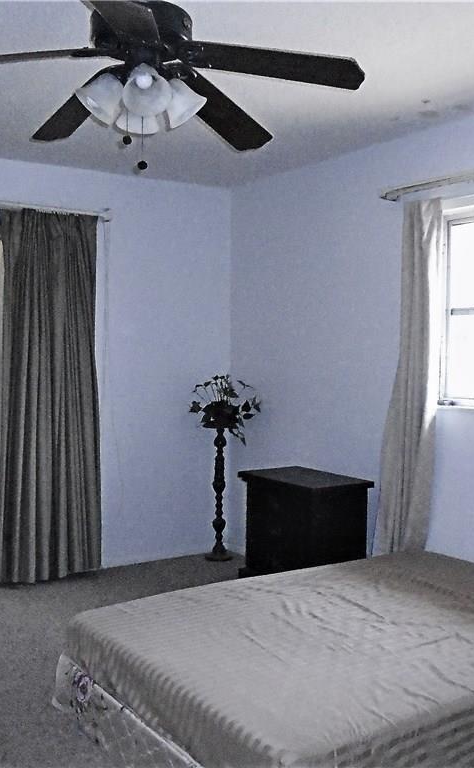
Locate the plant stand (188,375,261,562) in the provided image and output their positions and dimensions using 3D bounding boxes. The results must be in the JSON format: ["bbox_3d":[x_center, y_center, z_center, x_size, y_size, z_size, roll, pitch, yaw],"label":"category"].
[{"bbox_3d":[-0.089,0.543,5.061,0.430,1.206,0.430,0,2,0],"label":"plant stand"}]

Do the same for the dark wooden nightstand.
[{"bbox_3d":[0.368,0.845,4.238,0.399,0.674,0.650,-1,3,-36],"label":"dark wooden nightstand"}]

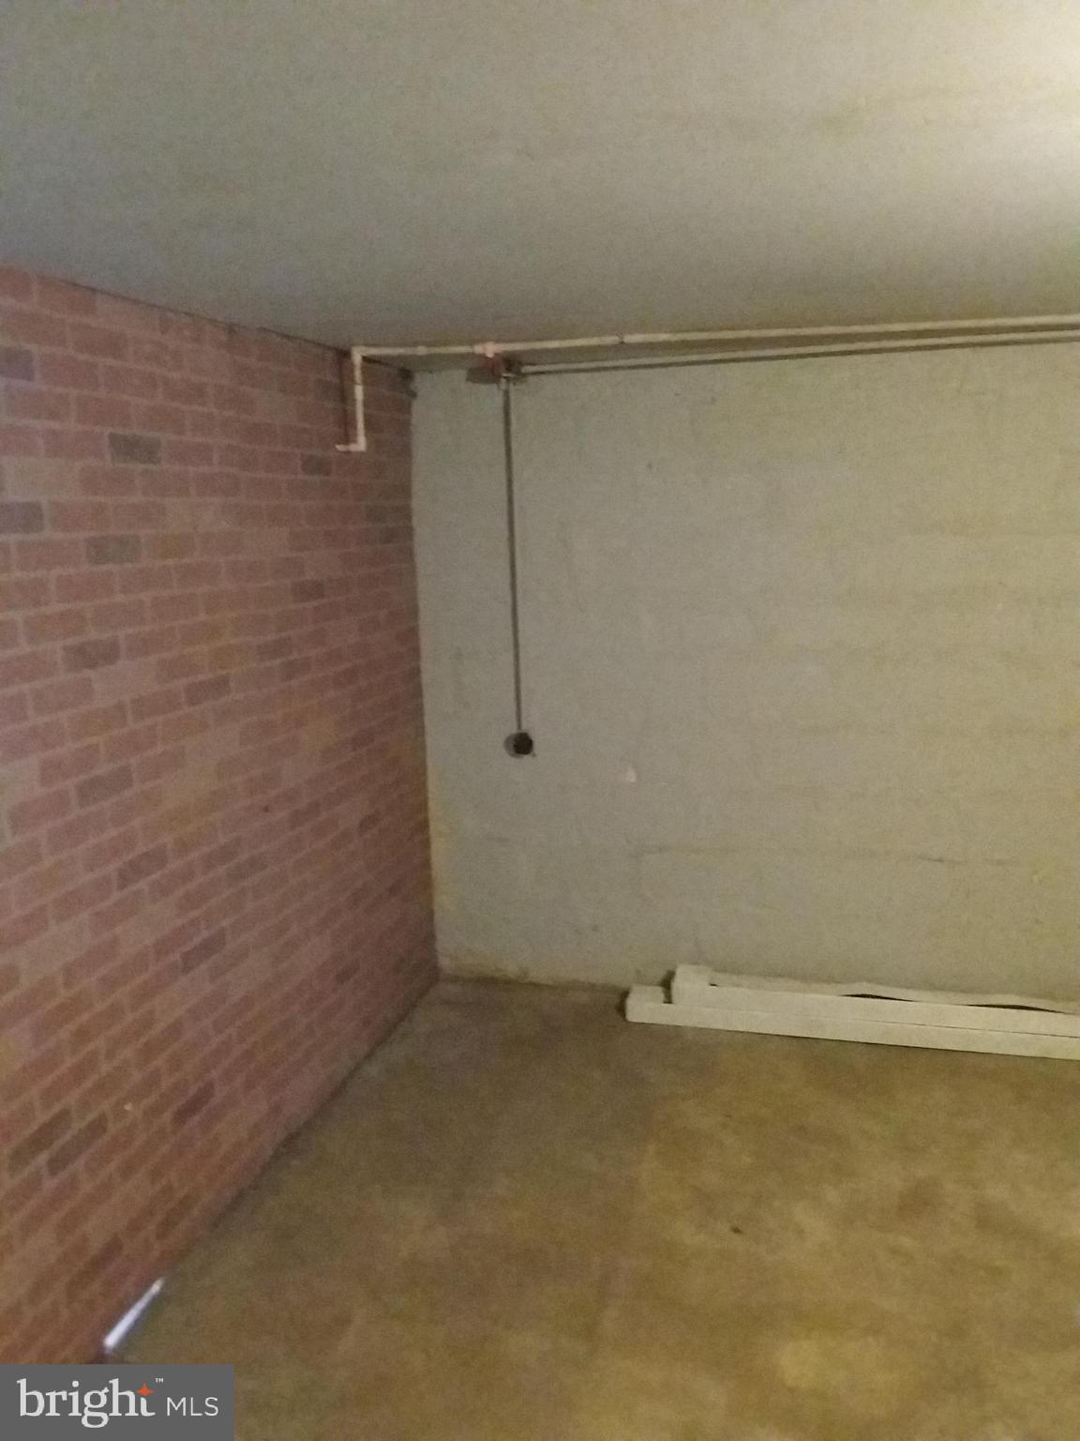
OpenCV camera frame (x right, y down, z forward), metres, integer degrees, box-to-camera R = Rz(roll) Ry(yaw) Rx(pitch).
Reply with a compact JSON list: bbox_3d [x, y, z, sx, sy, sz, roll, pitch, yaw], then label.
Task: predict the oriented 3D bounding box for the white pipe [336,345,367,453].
[{"bbox_3d":[-0.551,-0.921,3.228,0.094,0.290,0.034,1,10,16],"label":"white pipe"}]

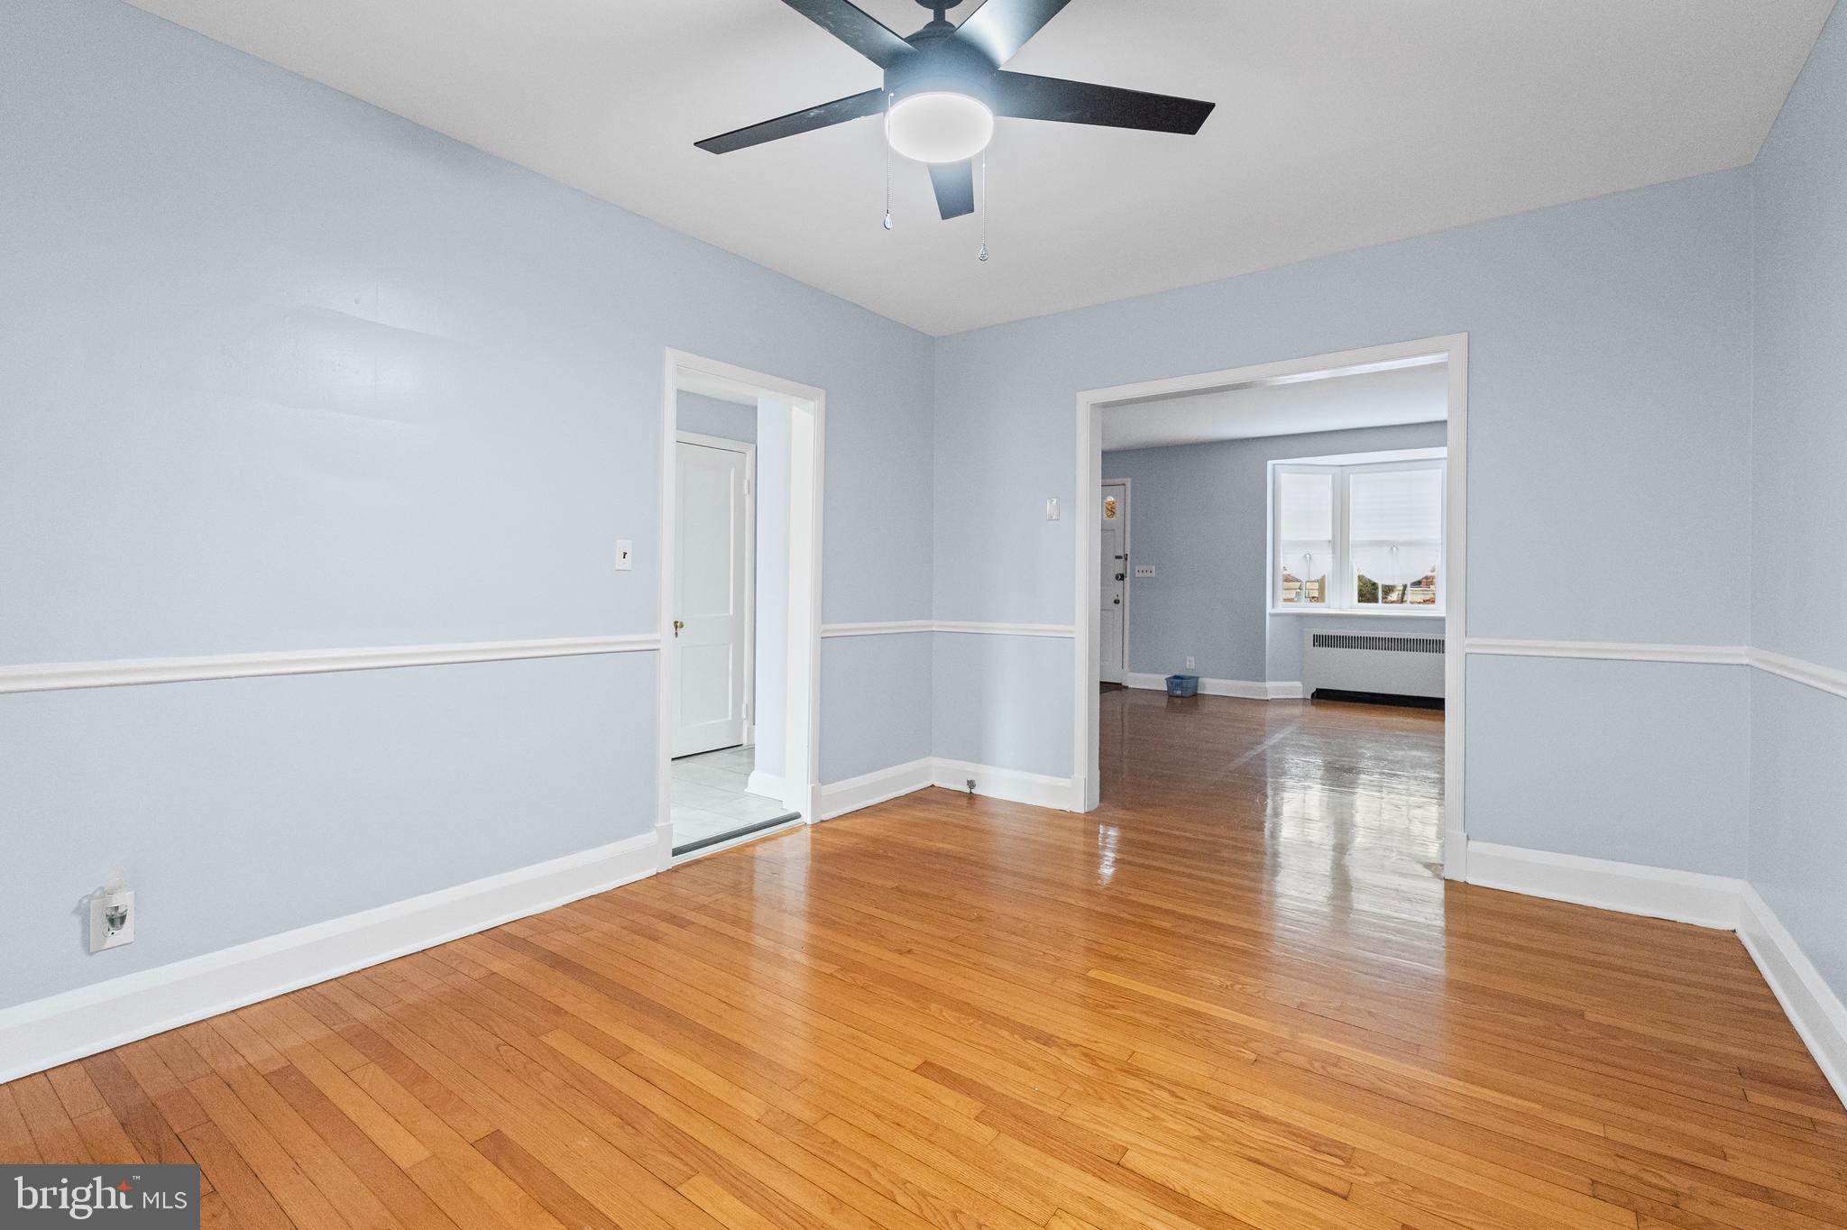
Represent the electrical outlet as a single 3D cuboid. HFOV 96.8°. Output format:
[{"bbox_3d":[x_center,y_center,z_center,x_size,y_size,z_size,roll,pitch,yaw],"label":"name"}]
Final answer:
[{"bbox_3d":[-1.982,0.752,2.007,0.022,0.125,0.076,1,2,37],"label":"electrical outlet"}]

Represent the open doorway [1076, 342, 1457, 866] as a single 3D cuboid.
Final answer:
[{"bbox_3d":[1.488,-0.045,3.747,1.662,2.132,0.189,1,2,37],"label":"open doorway"}]

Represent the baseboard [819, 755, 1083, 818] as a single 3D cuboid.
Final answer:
[{"bbox_3d":[0.135,0.926,4.101,0.911,0.167,0.956,1,2,37],"label":"baseboard"}]

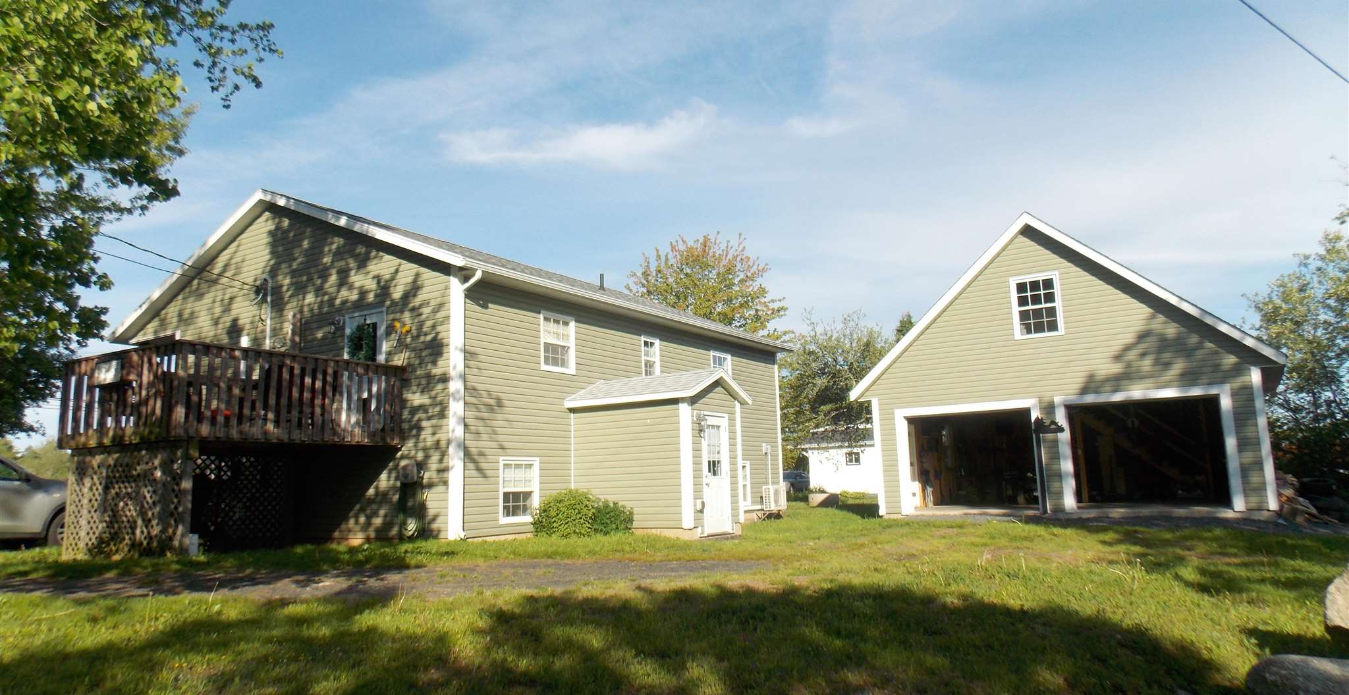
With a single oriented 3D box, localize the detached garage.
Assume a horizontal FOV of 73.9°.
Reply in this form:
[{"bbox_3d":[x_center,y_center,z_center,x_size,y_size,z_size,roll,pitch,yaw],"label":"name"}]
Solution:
[{"bbox_3d":[9.280,0.712,20.963,8.083,6.210,7.266,-7,-11,32],"label":"detached garage"}]

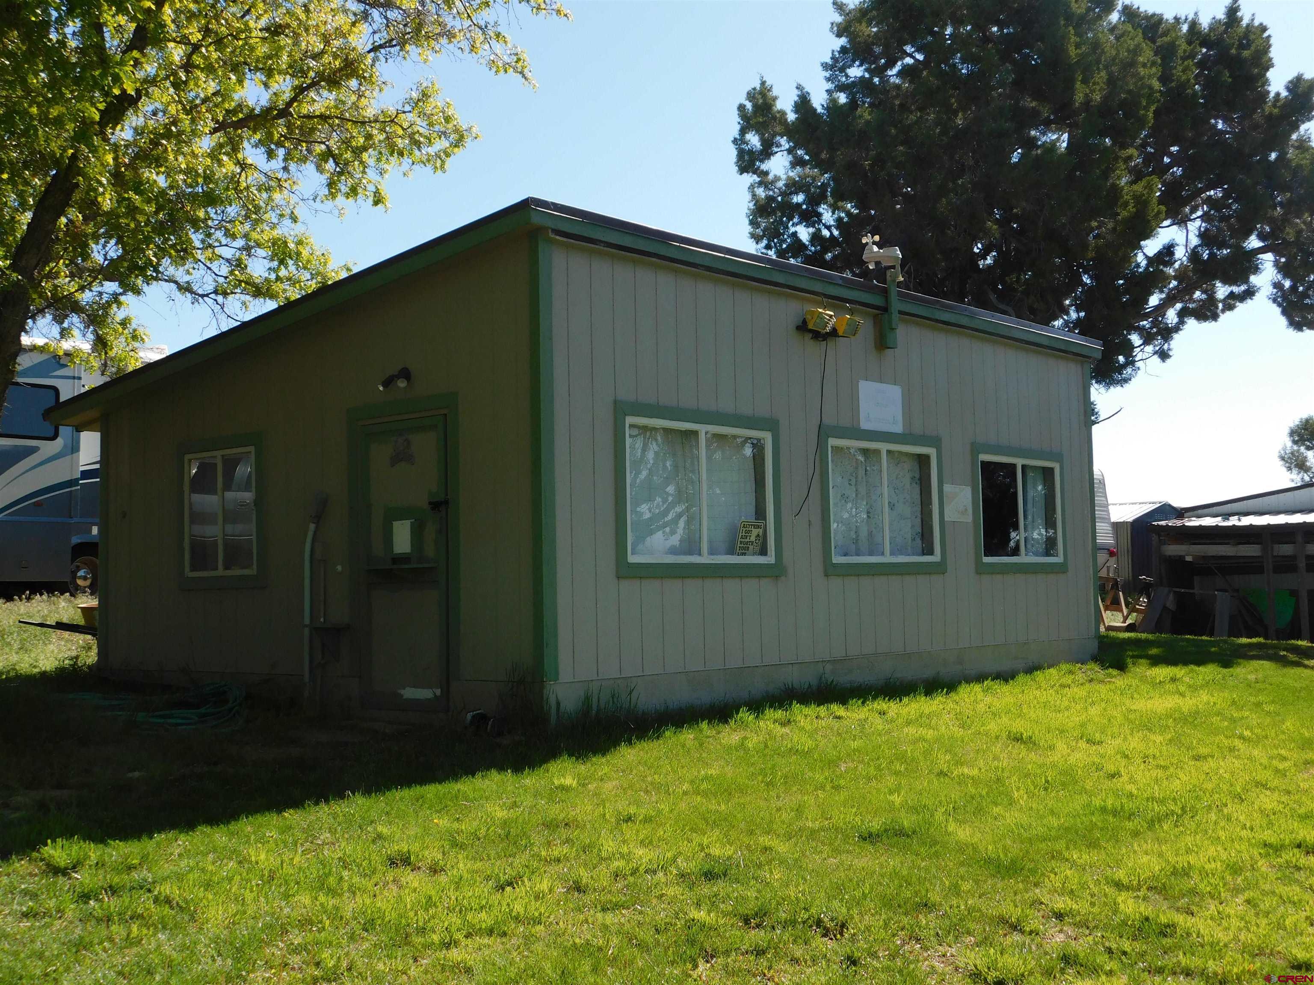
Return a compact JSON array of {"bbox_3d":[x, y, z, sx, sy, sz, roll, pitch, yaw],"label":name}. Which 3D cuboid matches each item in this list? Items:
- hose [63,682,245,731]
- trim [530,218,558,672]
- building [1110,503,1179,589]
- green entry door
[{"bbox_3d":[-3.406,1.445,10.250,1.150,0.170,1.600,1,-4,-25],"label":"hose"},{"bbox_3d":[-0.672,-0.219,8.980,0.080,2.660,0.120,-4,-5,41],"label":"trim"},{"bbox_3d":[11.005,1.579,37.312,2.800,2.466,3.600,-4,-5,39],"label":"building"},{"bbox_3d":[-1.621,0.459,9.716,0.850,1.860,0.050,-4,-5,41],"label":"green entry door"}]

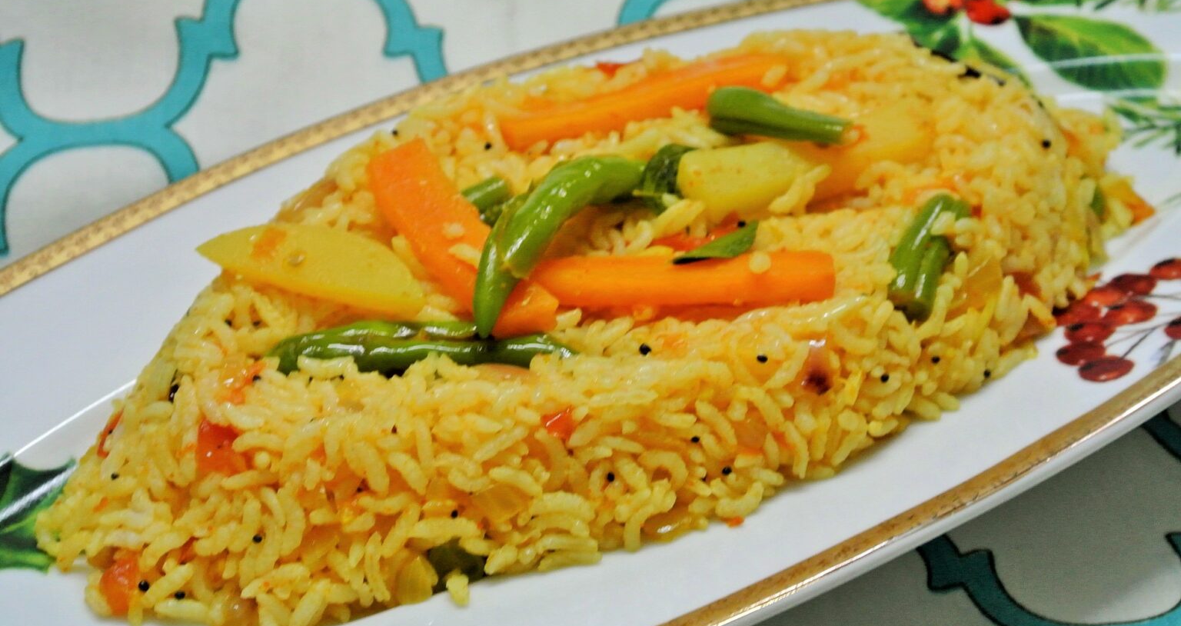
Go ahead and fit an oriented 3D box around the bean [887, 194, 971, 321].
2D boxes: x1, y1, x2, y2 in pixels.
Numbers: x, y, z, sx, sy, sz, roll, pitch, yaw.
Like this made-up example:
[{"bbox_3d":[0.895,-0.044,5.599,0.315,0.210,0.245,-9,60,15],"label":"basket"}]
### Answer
[{"bbox_3d":[0.070,-0.011,0.553,0.013,0.009,0.030,10,56,12],"label":"bean"}]

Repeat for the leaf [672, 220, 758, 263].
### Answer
[{"bbox_3d":[0.026,-0.015,0.553,0.021,0.005,0.008,-19,44,-21],"label":"leaf"}]

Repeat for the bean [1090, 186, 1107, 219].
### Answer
[{"bbox_3d":[0.115,-0.025,0.600,0.006,0.008,0.005,-21,44,-23],"label":"bean"}]

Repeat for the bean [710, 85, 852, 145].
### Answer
[{"bbox_3d":[0.041,-0.043,0.585,0.031,0.009,0.009,9,41,11],"label":"bean"}]

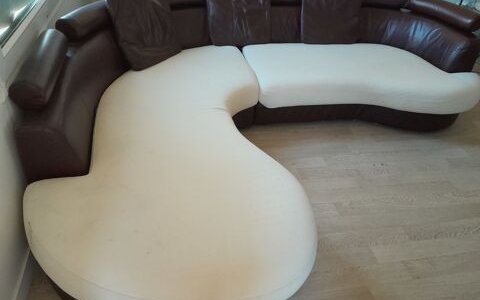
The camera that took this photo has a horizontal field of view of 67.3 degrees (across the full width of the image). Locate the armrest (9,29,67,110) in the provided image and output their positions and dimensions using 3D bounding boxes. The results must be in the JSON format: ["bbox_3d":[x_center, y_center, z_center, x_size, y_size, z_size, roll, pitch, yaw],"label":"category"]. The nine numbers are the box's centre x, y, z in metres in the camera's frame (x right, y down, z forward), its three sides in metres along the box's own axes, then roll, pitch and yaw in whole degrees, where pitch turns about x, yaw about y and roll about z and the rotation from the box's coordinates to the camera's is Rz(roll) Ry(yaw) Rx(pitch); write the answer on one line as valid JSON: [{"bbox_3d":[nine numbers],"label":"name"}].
[{"bbox_3d":[-0.921,-0.420,1.721,0.134,0.131,0.730,-3,38,-13],"label":"armrest"}]

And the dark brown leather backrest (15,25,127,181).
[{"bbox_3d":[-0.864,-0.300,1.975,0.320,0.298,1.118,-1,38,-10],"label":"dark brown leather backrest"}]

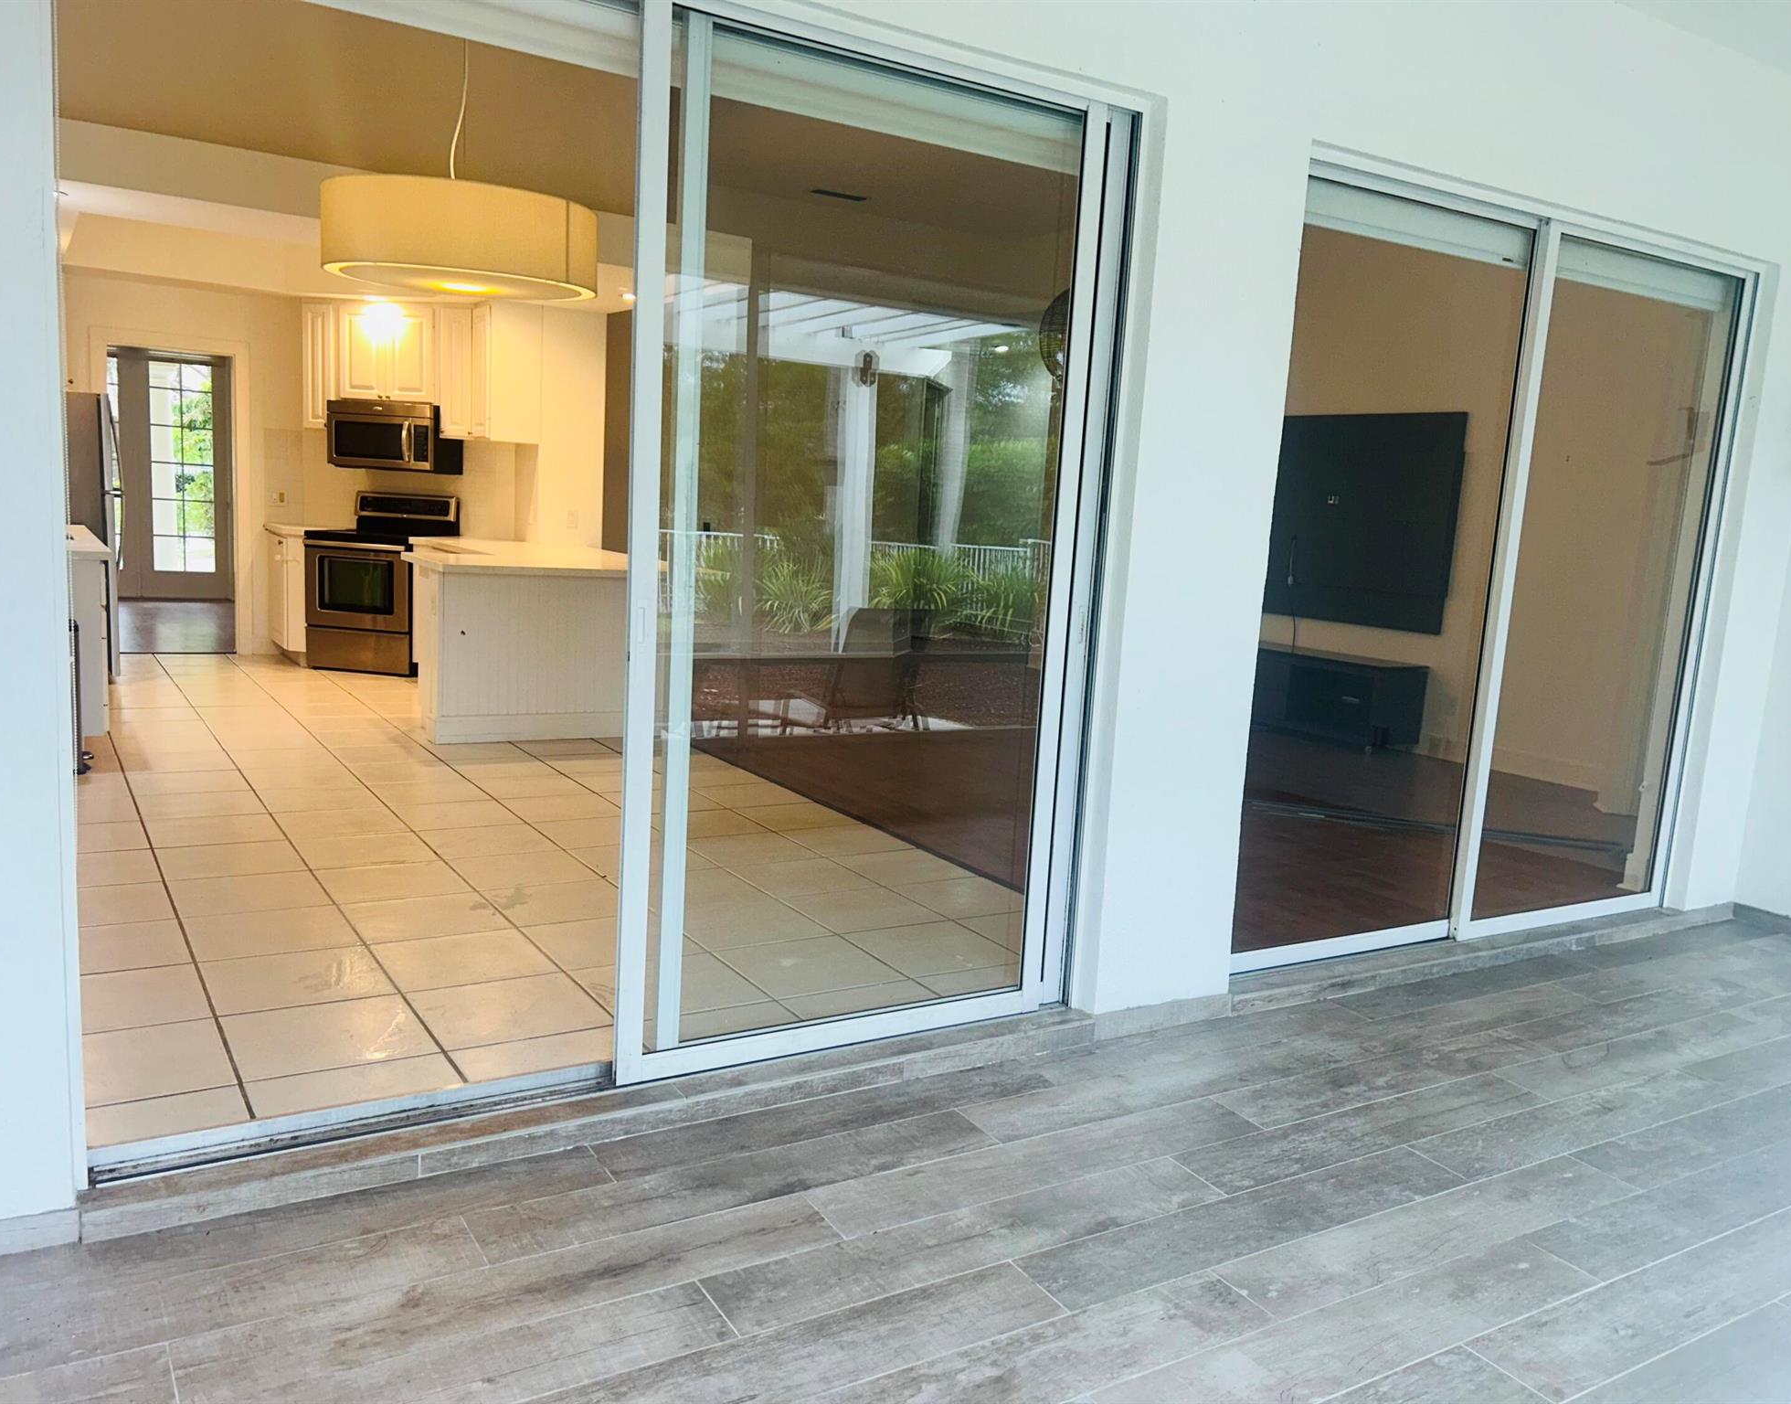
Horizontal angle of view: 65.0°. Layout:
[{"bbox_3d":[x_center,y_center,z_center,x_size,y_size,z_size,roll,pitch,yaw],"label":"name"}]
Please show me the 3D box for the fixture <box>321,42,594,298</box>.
[{"bbox_3d":[-1.260,-1.618,4.113,0.770,0.766,0.770,-2,10,-32],"label":"fixture"}]

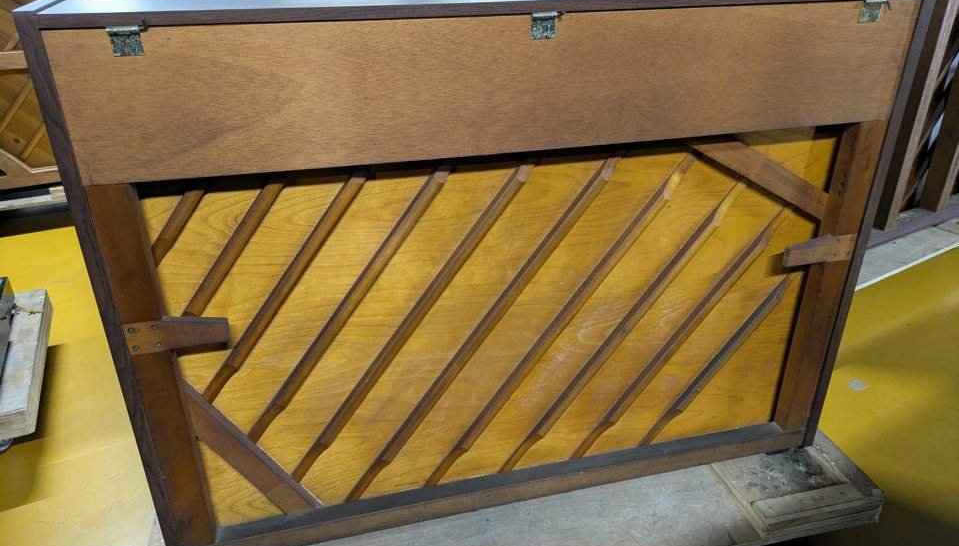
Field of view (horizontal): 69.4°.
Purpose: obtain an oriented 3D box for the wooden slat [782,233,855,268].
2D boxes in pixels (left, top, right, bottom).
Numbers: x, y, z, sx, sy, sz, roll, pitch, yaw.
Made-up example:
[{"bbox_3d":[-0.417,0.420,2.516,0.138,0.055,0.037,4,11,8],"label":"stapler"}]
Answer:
[{"bbox_3d":[0.718,-0.052,1.470,0.164,0.060,0.024,-7,27,-13],"label":"wooden slat"}]

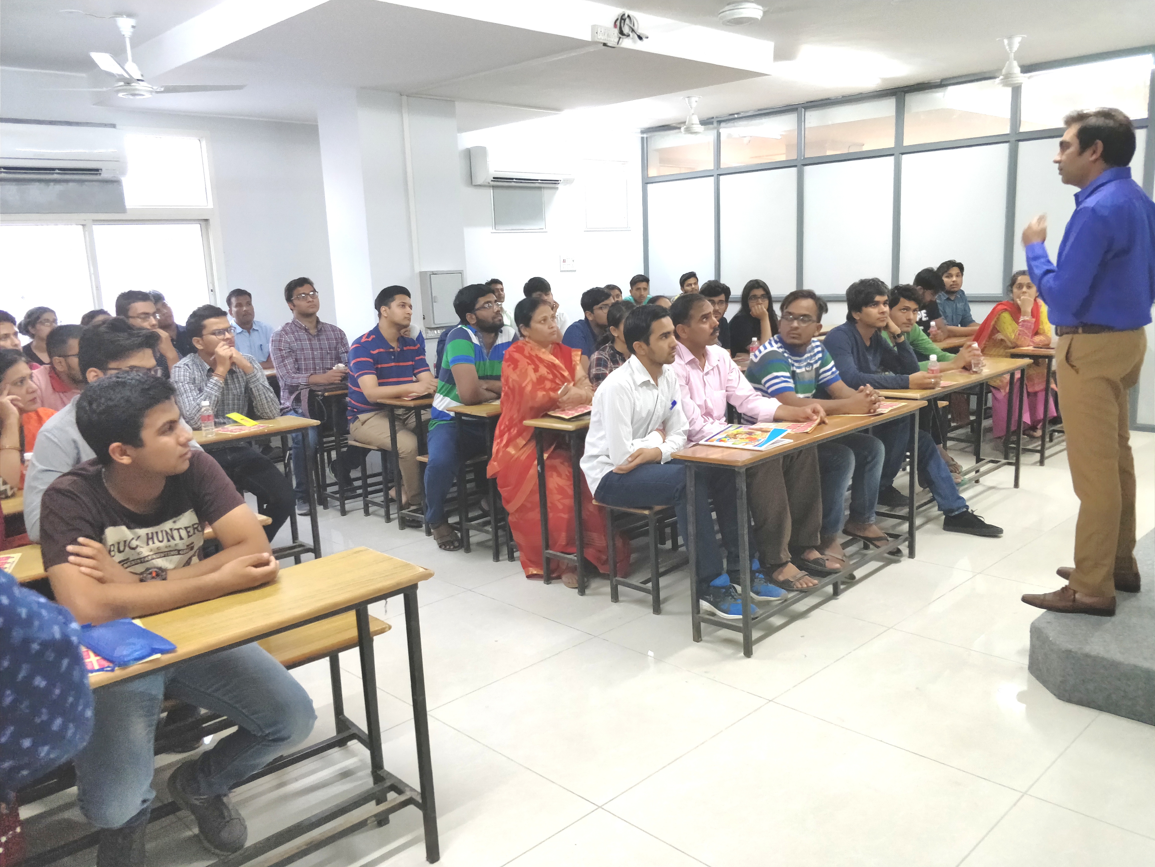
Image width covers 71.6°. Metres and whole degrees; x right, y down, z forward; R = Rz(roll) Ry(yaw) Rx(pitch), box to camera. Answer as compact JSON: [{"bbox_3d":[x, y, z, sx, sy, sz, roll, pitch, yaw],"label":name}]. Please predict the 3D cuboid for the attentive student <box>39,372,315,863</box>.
[{"bbox_3d":[-1.005,0.527,2.012,0.570,1.300,0.720,-13,17,-39],"label":"attentive student"}]

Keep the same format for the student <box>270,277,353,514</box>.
[{"bbox_3d":[-1.634,-0.258,4.949,0.550,1.340,0.750,-7,12,-25],"label":"student"}]

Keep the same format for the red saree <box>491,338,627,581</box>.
[{"bbox_3d":[-0.048,0.073,3.836,0.550,1.050,0.750,-13,15,-43],"label":"red saree"}]

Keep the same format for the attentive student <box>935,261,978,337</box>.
[{"bbox_3d":[2.922,-0.667,6.132,0.500,1.250,0.680,-6,11,-17],"label":"attentive student"}]

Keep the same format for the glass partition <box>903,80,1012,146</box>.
[{"bbox_3d":[3.032,-2.562,6.424,0.809,0.415,0.040,7,14,41],"label":"glass partition"}]

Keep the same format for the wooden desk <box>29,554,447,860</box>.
[{"bbox_3d":[-0.980,0.841,1.802,1.400,0.780,0.330,-13,16,-38],"label":"wooden desk"}]

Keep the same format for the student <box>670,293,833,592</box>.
[{"bbox_3d":[0.727,0.038,3.424,0.720,1.260,0.560,8,15,44],"label":"student"}]

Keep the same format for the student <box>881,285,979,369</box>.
[{"bbox_3d":[2.122,-0.289,4.987,0.550,1.260,0.800,-12,16,-34],"label":"student"}]

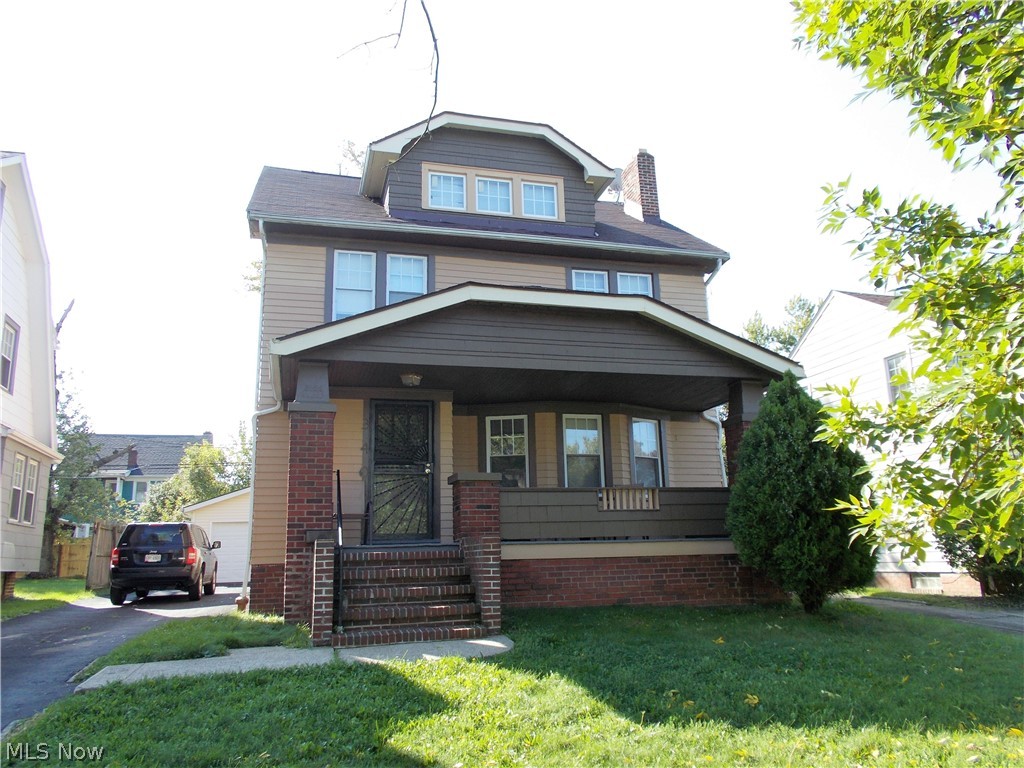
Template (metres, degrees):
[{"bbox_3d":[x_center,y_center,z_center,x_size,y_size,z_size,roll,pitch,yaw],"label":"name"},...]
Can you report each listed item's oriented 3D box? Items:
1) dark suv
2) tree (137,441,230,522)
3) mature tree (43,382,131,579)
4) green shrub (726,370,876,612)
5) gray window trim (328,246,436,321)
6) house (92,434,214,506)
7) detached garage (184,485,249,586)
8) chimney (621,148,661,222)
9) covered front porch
[{"bbox_3d":[-7.980,4.167,18.008,1.800,1.670,4.410,2,-12,-14],"label":"dark suv"},{"bbox_3d":[-14.501,5.492,34.066,3.900,6.100,4.000,2,-14,-16],"label":"tree"},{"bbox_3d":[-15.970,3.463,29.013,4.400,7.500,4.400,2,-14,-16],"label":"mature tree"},{"bbox_3d":[3.591,1.272,9.619,2.100,2.990,2.000,2,-14,-16],"label":"green shrub"},{"bbox_3d":[-2.080,-1.444,12.234,1.784,1.480,0.140,2,-14,-16],"label":"gray window trim"},{"bbox_3d":[-21.759,7.223,45.244,7.100,8.800,9.000,2,-14,-16],"label":"house"},{"bbox_3d":[-8.884,5.748,29.301,6.050,3.660,6.200,2,-14,-16],"label":"detached garage"},{"bbox_3d":[2.713,-3.972,16.349,0.370,1.666,0.900,2,-14,-16],"label":"chimney"},{"bbox_3d":[0.470,1.027,10.492,7.250,4.290,3.500,2,-14,-16],"label":"covered front porch"}]

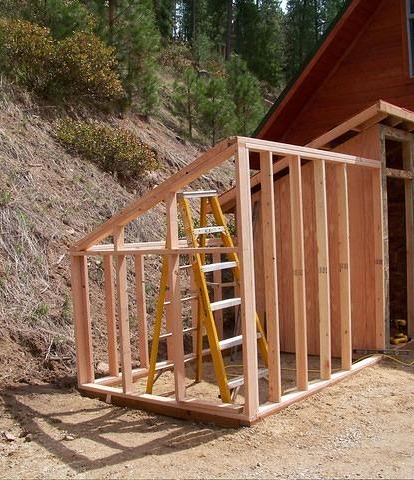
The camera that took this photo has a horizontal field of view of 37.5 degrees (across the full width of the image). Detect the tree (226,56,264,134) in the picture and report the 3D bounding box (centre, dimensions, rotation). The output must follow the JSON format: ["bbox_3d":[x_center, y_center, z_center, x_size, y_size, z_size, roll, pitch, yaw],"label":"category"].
[{"bbox_3d":[1.383,-5.255,22.500,1.401,3.024,1.401,-2,0,4],"label":"tree"}]

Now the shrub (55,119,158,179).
[{"bbox_3d":[-1.977,-1.800,12.000,1.946,1.145,1.460,-2,0,-9],"label":"shrub"}]

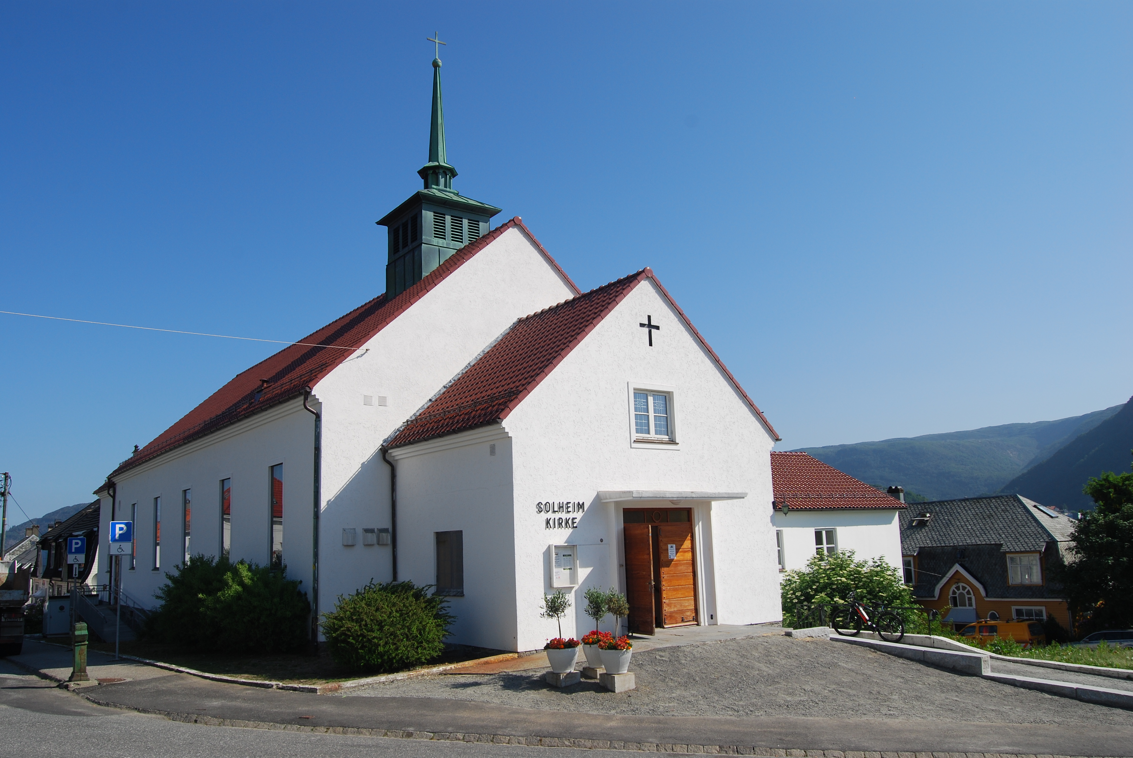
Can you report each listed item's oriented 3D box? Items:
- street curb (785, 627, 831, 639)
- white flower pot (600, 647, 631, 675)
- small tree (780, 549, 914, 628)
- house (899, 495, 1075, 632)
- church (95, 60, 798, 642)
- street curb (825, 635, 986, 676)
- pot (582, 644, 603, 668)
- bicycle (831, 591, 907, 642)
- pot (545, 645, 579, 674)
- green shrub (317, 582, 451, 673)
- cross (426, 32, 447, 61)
[{"bbox_3d":[5.495,5.818,19.360,1.377,0.306,0.224,6,-14,-37],"label":"street curb"},{"bbox_3d":[0.699,3.973,12.001,0.468,0.330,0.468,-2,-11,0],"label":"white flower pot"},{"bbox_3d":[7.598,5.881,23.014,3.774,2.346,3.264,6,-14,-37],"label":"small tree"},{"bbox_3d":[21.465,9.962,42.411,7.800,8.162,10.220,6,-14,-37],"label":"house"},{"bbox_3d":[-7.691,-0.735,31.206,11.628,18.054,32.640,6,-14,-37],"label":"church"},{"bbox_3d":[7.267,5.936,18.291,0.296,0.367,3.570,6,-11,-37],"label":"street curb"},{"bbox_3d":[0.488,4.244,13.049,0.462,0.345,0.462,-2,-11,0],"label":"pot"},{"bbox_3d":[7.027,5.565,20.006,0.612,1.071,1.754,6,-11,-37],"label":"bicycle"},{"bbox_3d":[-0.056,4.121,12.473,0.487,0.341,0.487,-2,-11,0],"label":"pot"},{"bbox_3d":[-3.200,4.352,15.187,2.346,1.448,2.244,6,-14,-37],"label":"green shrub"},{"bbox_3d":[-4.298,-11.063,28.175,0.745,1.000,0.082,6,-14,-37],"label":"cross"}]

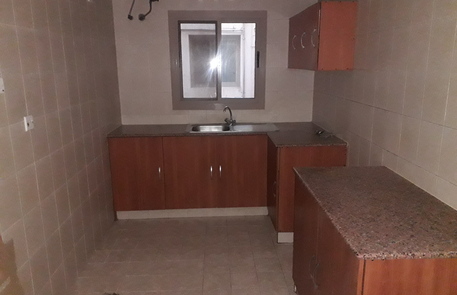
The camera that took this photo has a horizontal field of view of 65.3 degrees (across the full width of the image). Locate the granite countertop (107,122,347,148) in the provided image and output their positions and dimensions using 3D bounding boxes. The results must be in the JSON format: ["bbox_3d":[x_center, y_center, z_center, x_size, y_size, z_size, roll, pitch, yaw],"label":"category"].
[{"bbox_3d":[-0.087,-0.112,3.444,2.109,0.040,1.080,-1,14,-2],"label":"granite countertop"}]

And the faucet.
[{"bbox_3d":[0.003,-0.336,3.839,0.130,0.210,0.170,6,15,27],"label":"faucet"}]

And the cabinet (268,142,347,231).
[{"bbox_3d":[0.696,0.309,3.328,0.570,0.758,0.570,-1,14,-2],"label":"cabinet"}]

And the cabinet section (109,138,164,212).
[{"bbox_3d":[-0.902,0.208,3.792,0.516,0.749,0.555,-1,14,-2],"label":"cabinet section"}]

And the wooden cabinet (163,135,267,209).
[{"bbox_3d":[-0.129,0.202,3.796,1.033,0.753,0.540,-1,14,-2],"label":"wooden cabinet"}]

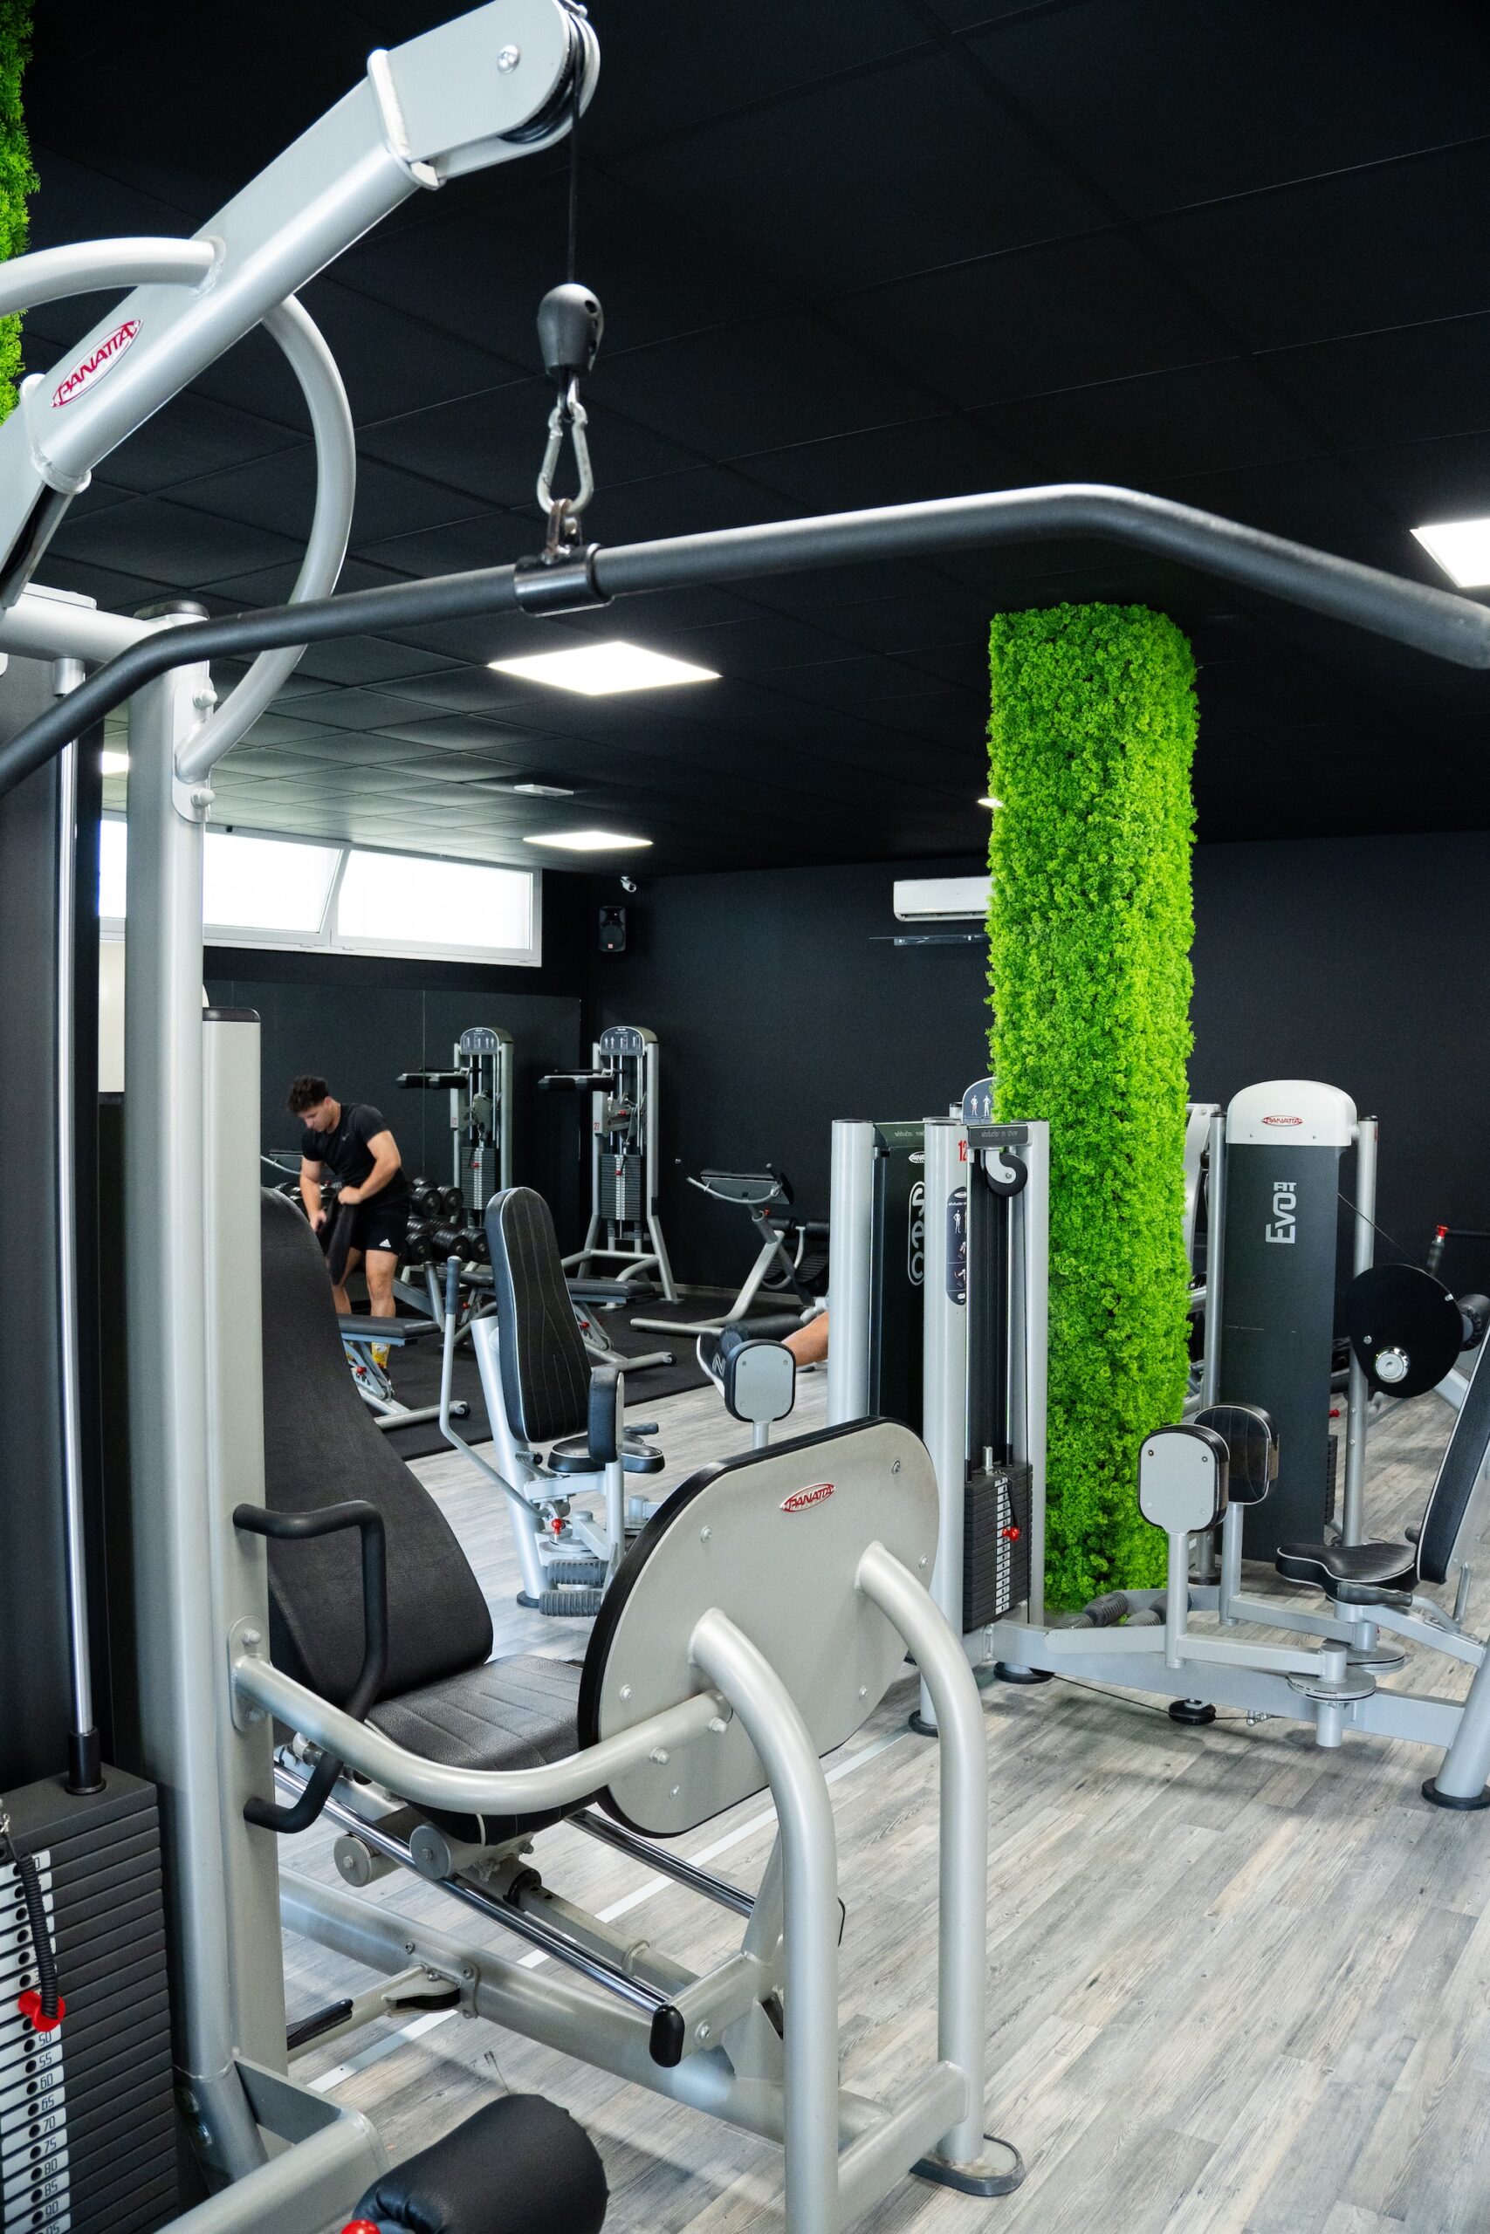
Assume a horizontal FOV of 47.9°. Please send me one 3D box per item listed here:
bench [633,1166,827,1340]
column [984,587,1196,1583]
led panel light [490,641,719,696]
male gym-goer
[{"bbox_3d":[0.050,0.775,10.620,0.800,1.000,1.380,2,3,34],"label":"bench"},{"bbox_3d":[1.070,-0.001,5.190,0.475,2.970,0.475,2,3,34],"label":"column"},{"bbox_3d":[-0.483,-1.553,5.740,0.585,0.030,0.585,2,3,34],"label":"led panel light"},{"bbox_3d":[-1.990,0.585,8.480,0.560,1.550,0.600,3,3,45],"label":"male gym-goer"}]

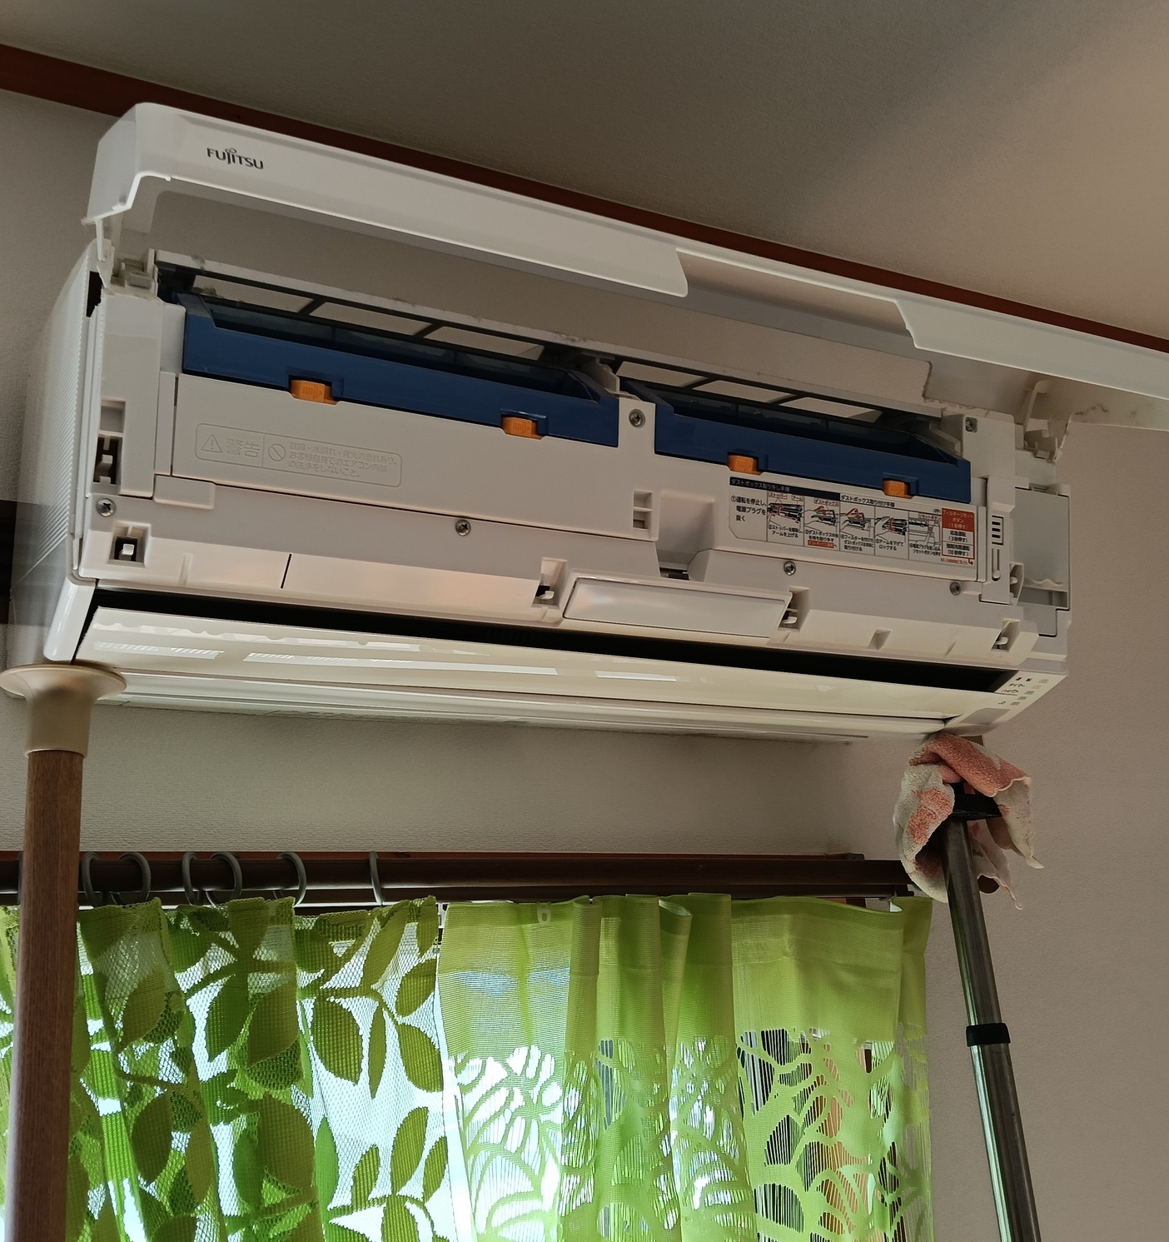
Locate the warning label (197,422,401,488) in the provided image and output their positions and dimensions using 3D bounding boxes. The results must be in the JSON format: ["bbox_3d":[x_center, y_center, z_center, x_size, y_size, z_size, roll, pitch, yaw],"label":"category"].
[{"bbox_3d":[-0.173,-0.101,0.789,0.126,0.021,0.002,5,-7,-26],"label":"warning label"}]

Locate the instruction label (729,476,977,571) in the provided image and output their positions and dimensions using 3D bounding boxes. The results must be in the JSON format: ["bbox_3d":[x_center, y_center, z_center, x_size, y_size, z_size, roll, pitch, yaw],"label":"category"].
[{"bbox_3d":[0.207,-0.072,0.973,0.230,0.044,0.002,5,-7,-26],"label":"instruction label"}]

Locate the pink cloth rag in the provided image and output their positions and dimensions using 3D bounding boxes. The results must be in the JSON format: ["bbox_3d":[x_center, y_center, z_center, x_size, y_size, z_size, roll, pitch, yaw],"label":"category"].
[{"bbox_3d":[0.325,0.169,1.093,0.112,0.138,0.100,-8,-17,15],"label":"pink cloth rag"}]

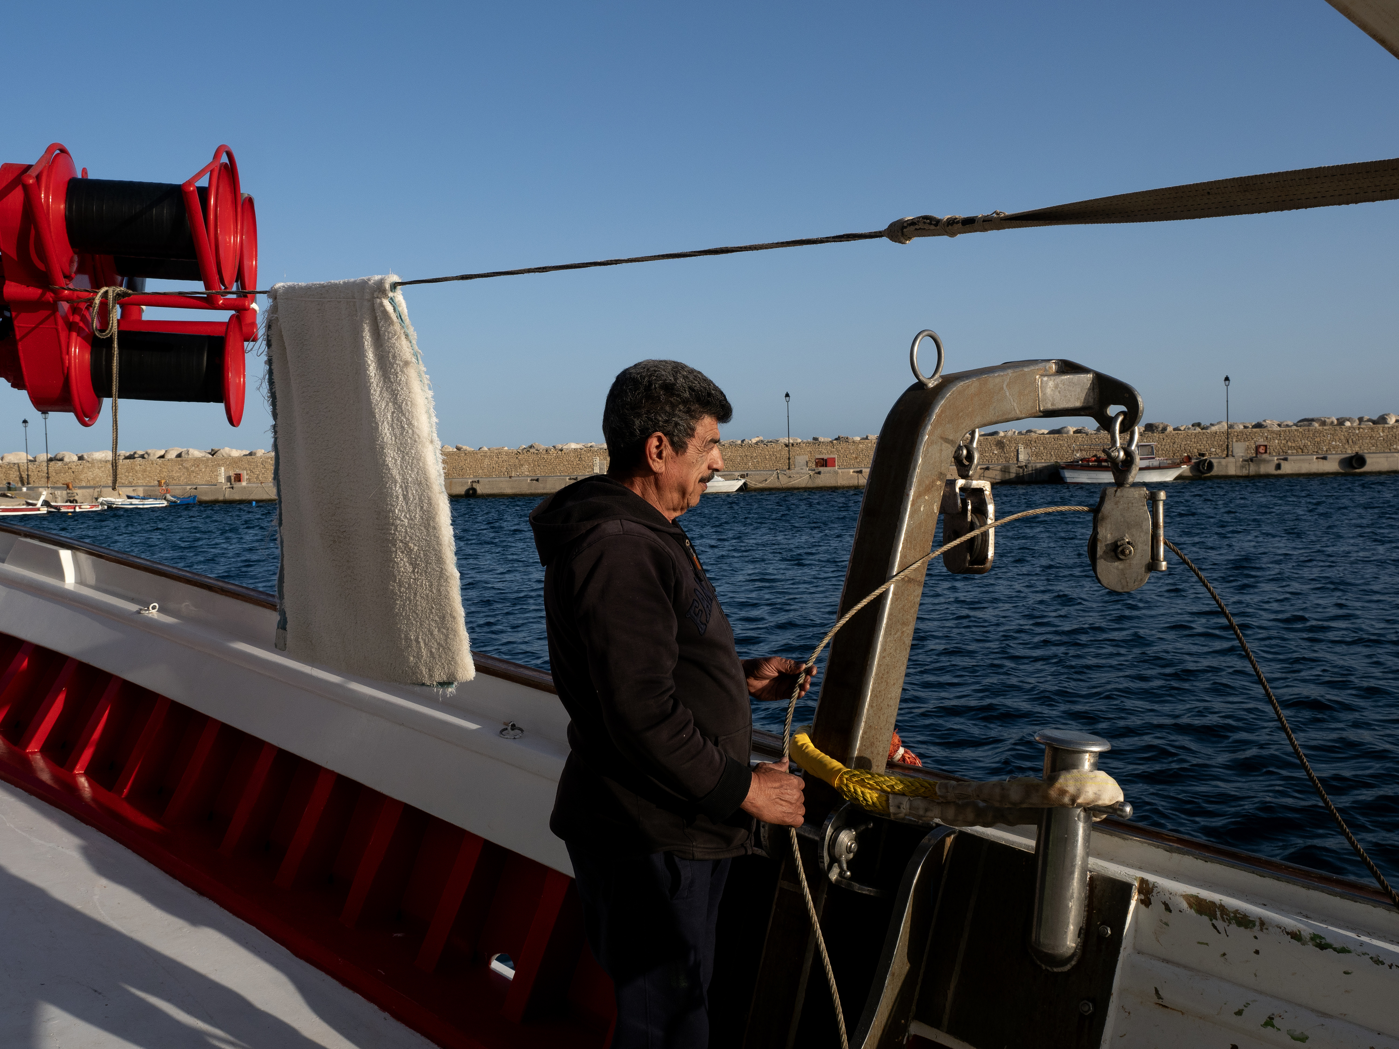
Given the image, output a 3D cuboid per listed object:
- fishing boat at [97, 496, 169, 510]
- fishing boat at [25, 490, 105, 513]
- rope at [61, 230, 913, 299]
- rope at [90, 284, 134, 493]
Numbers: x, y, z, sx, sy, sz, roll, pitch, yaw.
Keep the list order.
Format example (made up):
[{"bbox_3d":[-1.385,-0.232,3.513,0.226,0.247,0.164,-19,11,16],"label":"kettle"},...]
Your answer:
[{"bbox_3d":[-35.090,-1.366,75.000,4.200,0.850,1.600,-1,4,11],"label":"fishing boat"},{"bbox_3d":[-38.201,-1.441,73.000,4.600,1.300,1.700,-1,4,11],"label":"fishing boat"},{"bbox_3d":[-1.021,-0.599,3.003,0.030,0.070,3.680,-5,10,-44],"label":"rope"},{"bbox_3d":[-1.867,-0.429,3.850,0.080,0.650,0.110,2,5,45],"label":"rope"}]

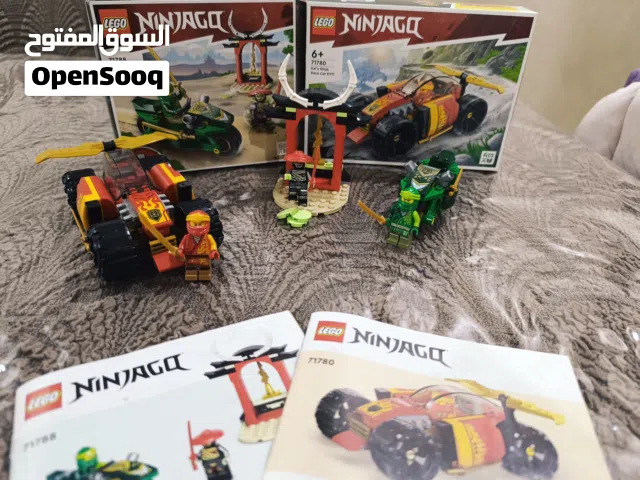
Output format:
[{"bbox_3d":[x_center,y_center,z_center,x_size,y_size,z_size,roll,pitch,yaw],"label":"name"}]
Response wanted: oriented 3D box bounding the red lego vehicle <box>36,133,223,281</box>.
[{"bbox_3d":[-0.121,-0.027,0.297,0.100,0.055,0.137,-17,36,-29],"label":"red lego vehicle"}]

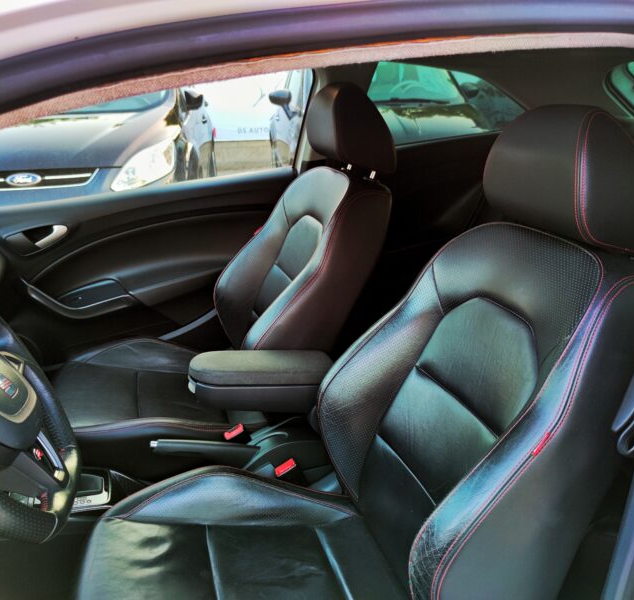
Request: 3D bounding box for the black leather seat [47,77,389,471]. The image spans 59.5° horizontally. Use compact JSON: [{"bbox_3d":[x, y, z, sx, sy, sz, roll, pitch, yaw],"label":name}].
[{"bbox_3d":[-0.254,-0.069,1.482,0.920,1.000,0.520,-10,26,-28],"label":"black leather seat"}]

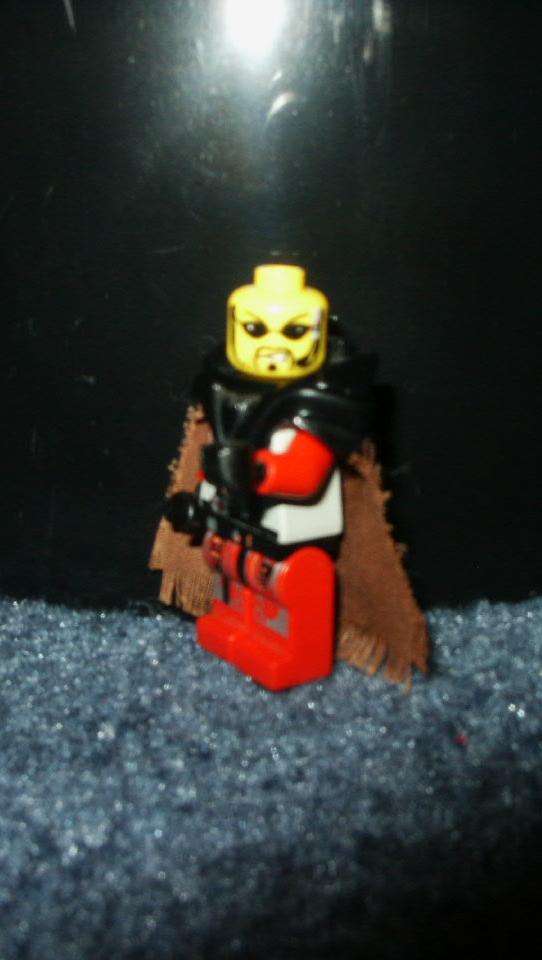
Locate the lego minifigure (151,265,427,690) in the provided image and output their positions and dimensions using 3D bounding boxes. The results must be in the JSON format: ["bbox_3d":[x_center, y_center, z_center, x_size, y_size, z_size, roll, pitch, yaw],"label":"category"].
[{"bbox_3d":[0.001,-0.001,0.136,0.019,0.042,0.027,-14,22,-31],"label":"lego minifigure"}]

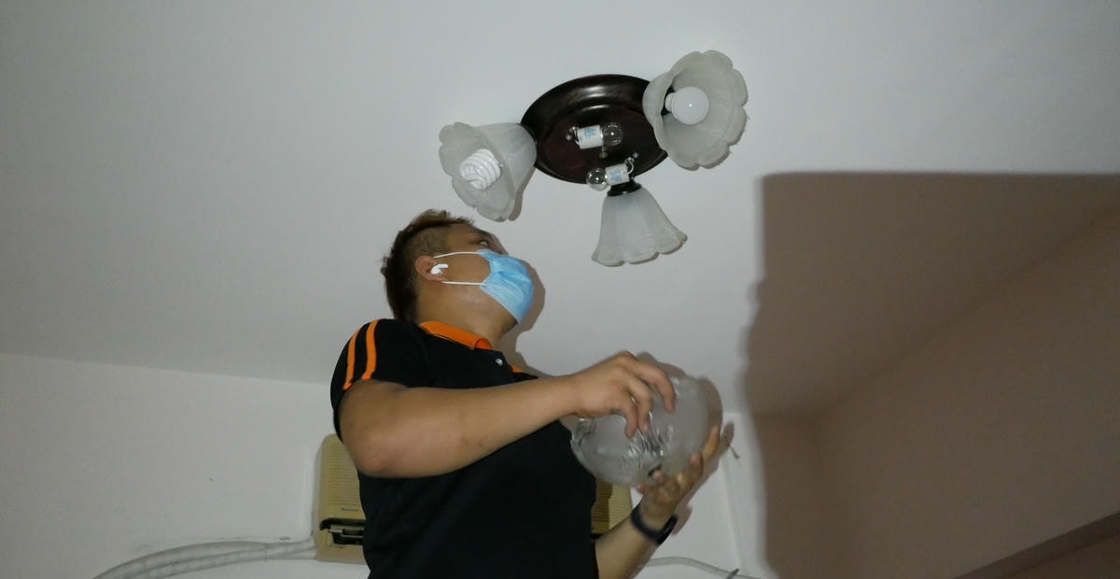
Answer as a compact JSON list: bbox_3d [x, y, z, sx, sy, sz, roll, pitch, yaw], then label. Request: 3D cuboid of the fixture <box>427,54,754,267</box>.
[{"bbox_3d":[0.056,-0.204,1.608,0.496,0.180,0.510,8,-33,-19],"label":"fixture"}]

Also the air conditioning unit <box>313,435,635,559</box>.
[{"bbox_3d":[-0.189,0.508,2.317,0.741,0.259,0.180,8,-33,-19],"label":"air conditioning unit"}]

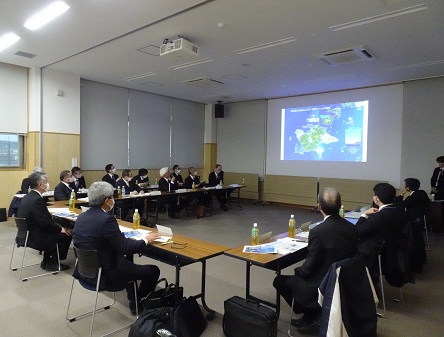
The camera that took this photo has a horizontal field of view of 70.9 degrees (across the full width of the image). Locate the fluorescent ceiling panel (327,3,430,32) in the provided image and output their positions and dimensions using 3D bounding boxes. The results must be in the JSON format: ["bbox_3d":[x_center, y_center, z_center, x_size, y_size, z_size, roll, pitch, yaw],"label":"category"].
[{"bbox_3d":[2.233,-2.201,4.556,1.290,0.060,0.160,2,2,39],"label":"fluorescent ceiling panel"}]

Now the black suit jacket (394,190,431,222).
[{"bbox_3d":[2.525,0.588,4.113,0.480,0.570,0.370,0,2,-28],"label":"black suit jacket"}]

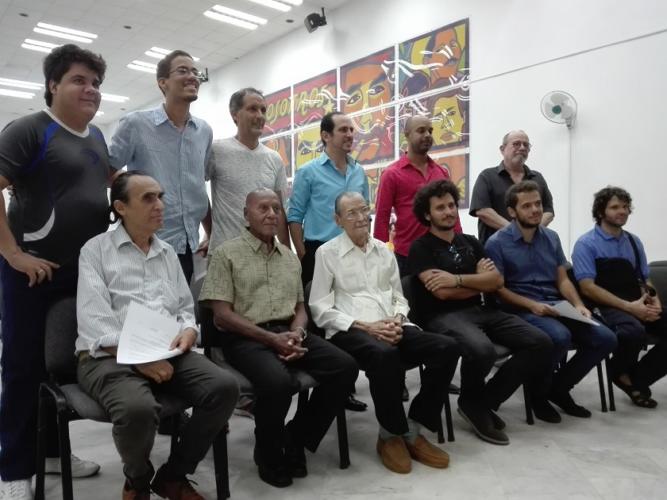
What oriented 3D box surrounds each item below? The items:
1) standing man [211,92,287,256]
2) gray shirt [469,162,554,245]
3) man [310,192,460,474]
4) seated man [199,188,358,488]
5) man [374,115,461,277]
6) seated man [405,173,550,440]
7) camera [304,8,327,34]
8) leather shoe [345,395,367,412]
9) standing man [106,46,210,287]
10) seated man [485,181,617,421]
[{"bbox_3d":[-0.460,0.026,2.782,0.490,1.784,0.340,-2,2,-35],"label":"standing man"},{"bbox_3d":[1.198,-0.230,3.475,0.540,0.705,0.300,-1,2,-11],"label":"gray shirt"},{"bbox_3d":[0.273,0.320,2.461,0.520,1.204,0.730,-1,2,-27],"label":"man"},{"bbox_3d":[-0.257,0.323,2.321,0.530,1.216,0.700,-2,2,-31],"label":"seated man"},{"bbox_3d":[0.530,0.034,3.203,0.530,1.724,0.340,-1,2,-20],"label":"man"},{"bbox_3d":[0.752,0.269,2.700,0.550,1.284,0.750,-1,2,-26],"label":"seated man"},{"bbox_3d":[-0.334,-4.147,9.400,0.360,0.380,0.260,-19,12,-33],"label":"camera"},{"bbox_3d":[0.047,0.857,2.998,0.280,0.100,0.100,0,2,28],"label":"leather shoe"},{"bbox_3d":[-0.790,0.000,2.451,0.550,1.860,0.360,-2,2,-41],"label":"standing man"},{"bbox_3d":[1.257,0.245,2.959,0.530,1.306,0.740,-1,2,-20],"label":"seated man"}]

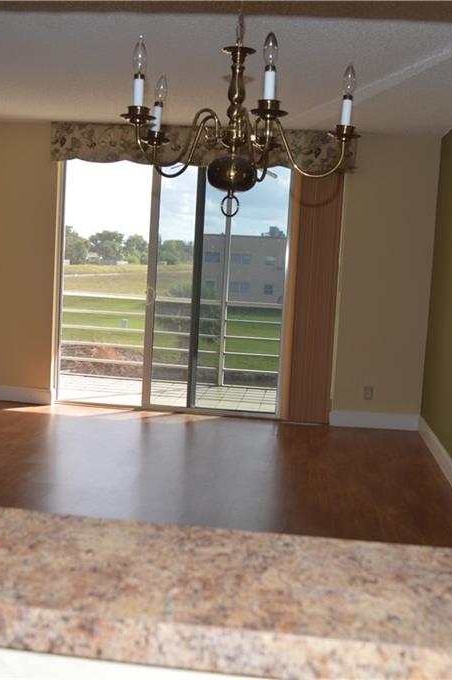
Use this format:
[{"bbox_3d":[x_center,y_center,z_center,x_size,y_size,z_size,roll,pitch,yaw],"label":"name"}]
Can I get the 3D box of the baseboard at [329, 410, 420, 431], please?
[{"bbox_3d":[1.252,0.681,6.443,0.743,0.131,0.020,4,6,6],"label":"baseboard"}]

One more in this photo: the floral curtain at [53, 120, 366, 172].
[{"bbox_3d":[-0.198,-1.582,6.319,2.525,0.327,0.129,4,6,6],"label":"floral curtain"}]

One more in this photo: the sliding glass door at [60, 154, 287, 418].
[{"bbox_3d":[-0.376,-0.437,6.576,2.208,2.158,0.099,4,6,6],"label":"sliding glass door"}]

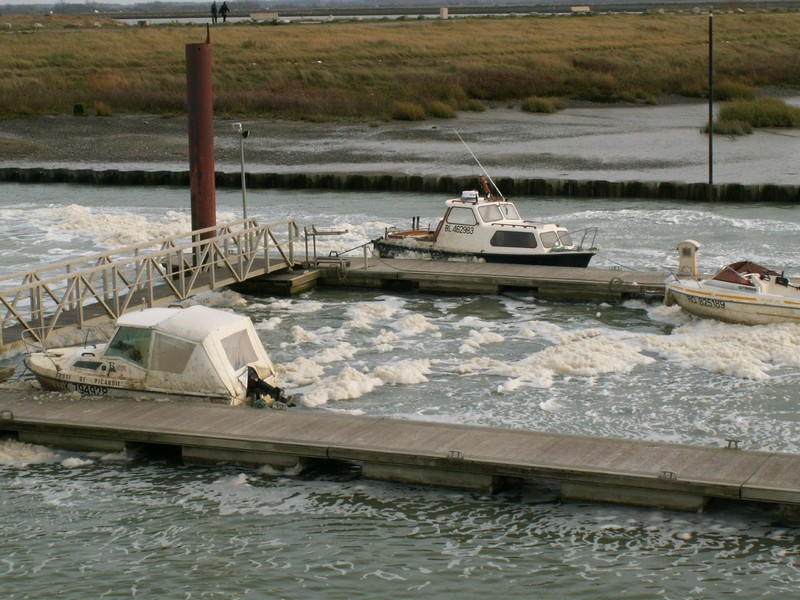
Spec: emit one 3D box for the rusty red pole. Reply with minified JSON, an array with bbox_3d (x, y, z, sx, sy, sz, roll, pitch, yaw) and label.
[{"bbox_3d":[-5.381,-3.955,46.818,0.690,6.600,0.690,-1,10,0],"label":"rusty red pole"}]

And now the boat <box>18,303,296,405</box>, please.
[{"bbox_3d":[-4.622,1.117,32.811,5.650,2.050,2.100,5,11,23],"label":"boat"}]

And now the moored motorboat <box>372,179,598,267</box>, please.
[{"bbox_3d":[2.567,-1.940,48.145,6.250,2.400,2.300,3,11,23],"label":"moored motorboat"}]

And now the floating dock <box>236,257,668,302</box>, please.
[{"bbox_3d":[1.466,-0.547,46.166,11.600,0.570,2.250,3,11,23],"label":"floating dock"}]

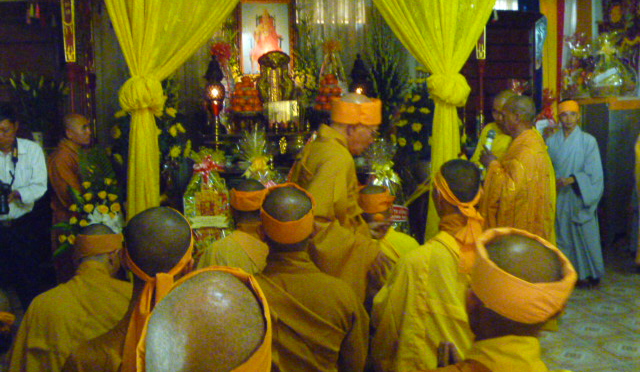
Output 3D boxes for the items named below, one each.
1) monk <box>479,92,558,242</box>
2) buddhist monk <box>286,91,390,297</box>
[{"bbox_3d":[1.308,0.216,4.285,0.430,1.630,0.500,0,6,12],"label":"monk"},{"bbox_3d":[0.106,0.397,2.884,0.450,1.600,0.500,-2,6,-9],"label":"buddhist monk"}]

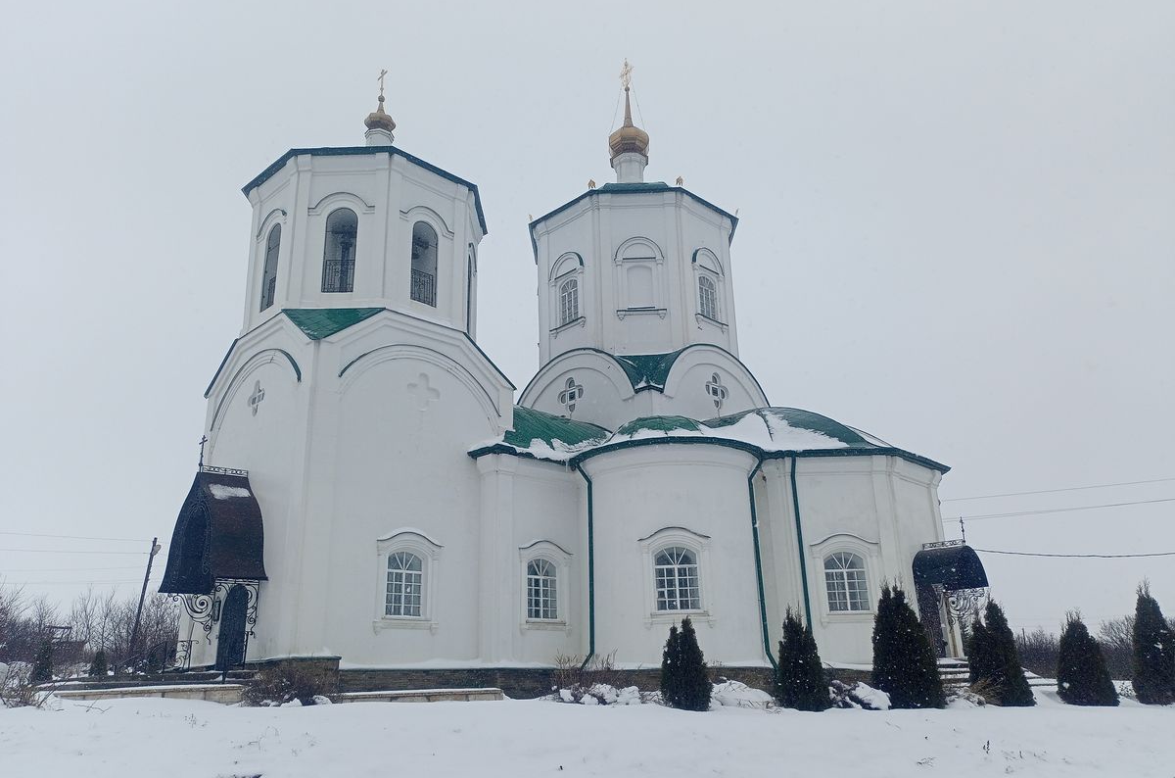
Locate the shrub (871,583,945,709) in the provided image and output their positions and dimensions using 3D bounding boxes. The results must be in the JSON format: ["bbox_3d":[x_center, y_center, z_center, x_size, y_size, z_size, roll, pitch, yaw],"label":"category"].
[{"bbox_3d":[8.092,6.486,23.982,1.715,3.059,1.715,-1,-20,0],"label":"shrub"}]

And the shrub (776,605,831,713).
[{"bbox_3d":[4.843,6.141,21.714,1.215,2.290,1.215,-2,-21,0],"label":"shrub"}]

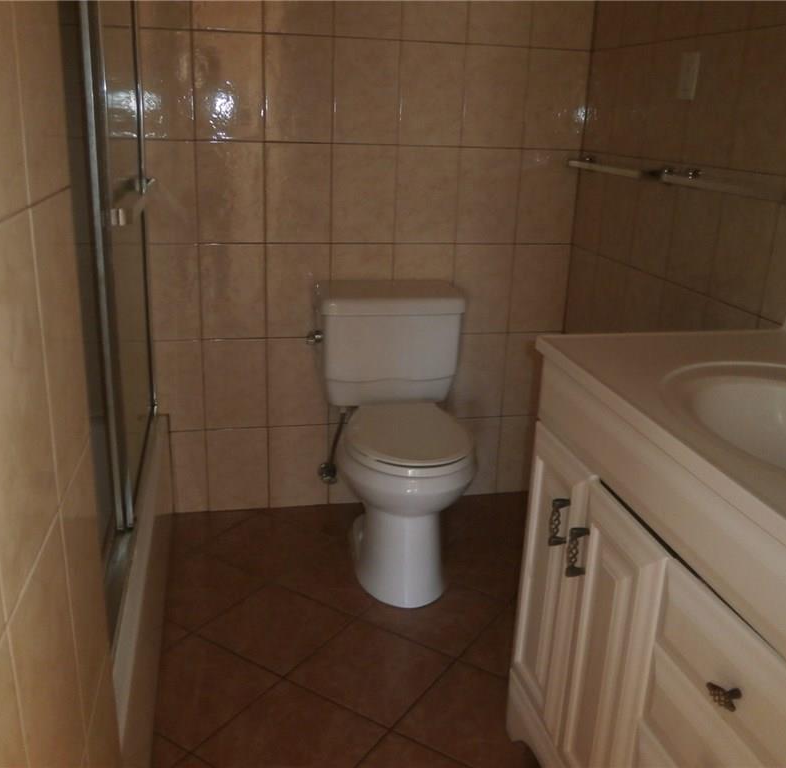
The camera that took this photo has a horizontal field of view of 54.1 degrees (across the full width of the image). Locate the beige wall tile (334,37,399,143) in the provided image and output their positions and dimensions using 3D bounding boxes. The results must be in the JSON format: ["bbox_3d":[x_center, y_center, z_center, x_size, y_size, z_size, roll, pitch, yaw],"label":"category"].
[{"bbox_3d":[-0.079,-0.869,2.290,0.200,0.300,0.010,-2,19,-12],"label":"beige wall tile"}]

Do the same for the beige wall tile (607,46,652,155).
[{"bbox_3d":[0.671,-0.790,2.158,0.010,0.301,0.200,-2,19,-12],"label":"beige wall tile"}]

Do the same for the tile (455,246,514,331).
[{"bbox_3d":[0.297,-0.314,2.563,0.203,0.304,0.010,-2,19,-12],"label":"tile"}]

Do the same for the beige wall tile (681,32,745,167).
[{"bbox_3d":[0.759,-0.668,1.810,0.010,0.300,0.200,-2,19,-12],"label":"beige wall tile"}]

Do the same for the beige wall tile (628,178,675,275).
[{"bbox_3d":[0.704,-0.445,2.063,0.010,0.300,0.200,-2,19,-12],"label":"beige wall tile"}]

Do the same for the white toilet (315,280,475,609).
[{"bbox_3d":[0.015,0.160,2.287,0.439,0.780,0.680,-2,19,-12],"label":"white toilet"}]

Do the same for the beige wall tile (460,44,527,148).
[{"bbox_3d":[0.314,-0.877,2.361,0.200,0.301,0.010,-2,19,-12],"label":"beige wall tile"}]

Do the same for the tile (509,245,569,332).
[{"bbox_3d":[0.497,-0.321,2.606,0.203,0.304,0.010,-2,19,-12],"label":"tile"}]

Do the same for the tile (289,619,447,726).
[{"bbox_3d":[-0.051,0.702,1.882,0.303,0.010,0.303,14,22,31],"label":"tile"}]

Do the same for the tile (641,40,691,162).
[{"bbox_3d":[0.710,-0.724,1.970,0.010,0.300,0.200,-2,19,-12],"label":"tile"}]

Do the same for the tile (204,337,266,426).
[{"bbox_3d":[-0.507,0.001,2.487,0.200,0.301,0.010,-2,19,-12],"label":"tile"}]

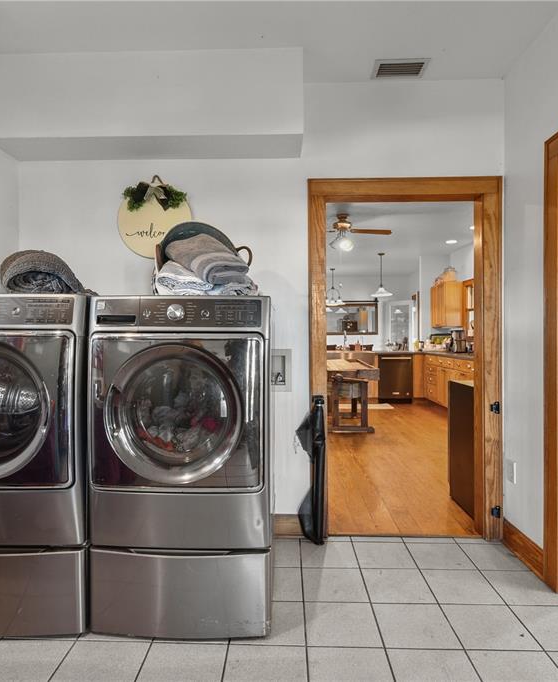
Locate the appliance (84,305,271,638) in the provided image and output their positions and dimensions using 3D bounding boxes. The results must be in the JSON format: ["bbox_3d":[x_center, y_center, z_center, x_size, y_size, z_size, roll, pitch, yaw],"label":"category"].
[{"bbox_3d":[-0.390,0.508,2.113,0.735,1.380,0.800,0,0,1],"label":"appliance"}]

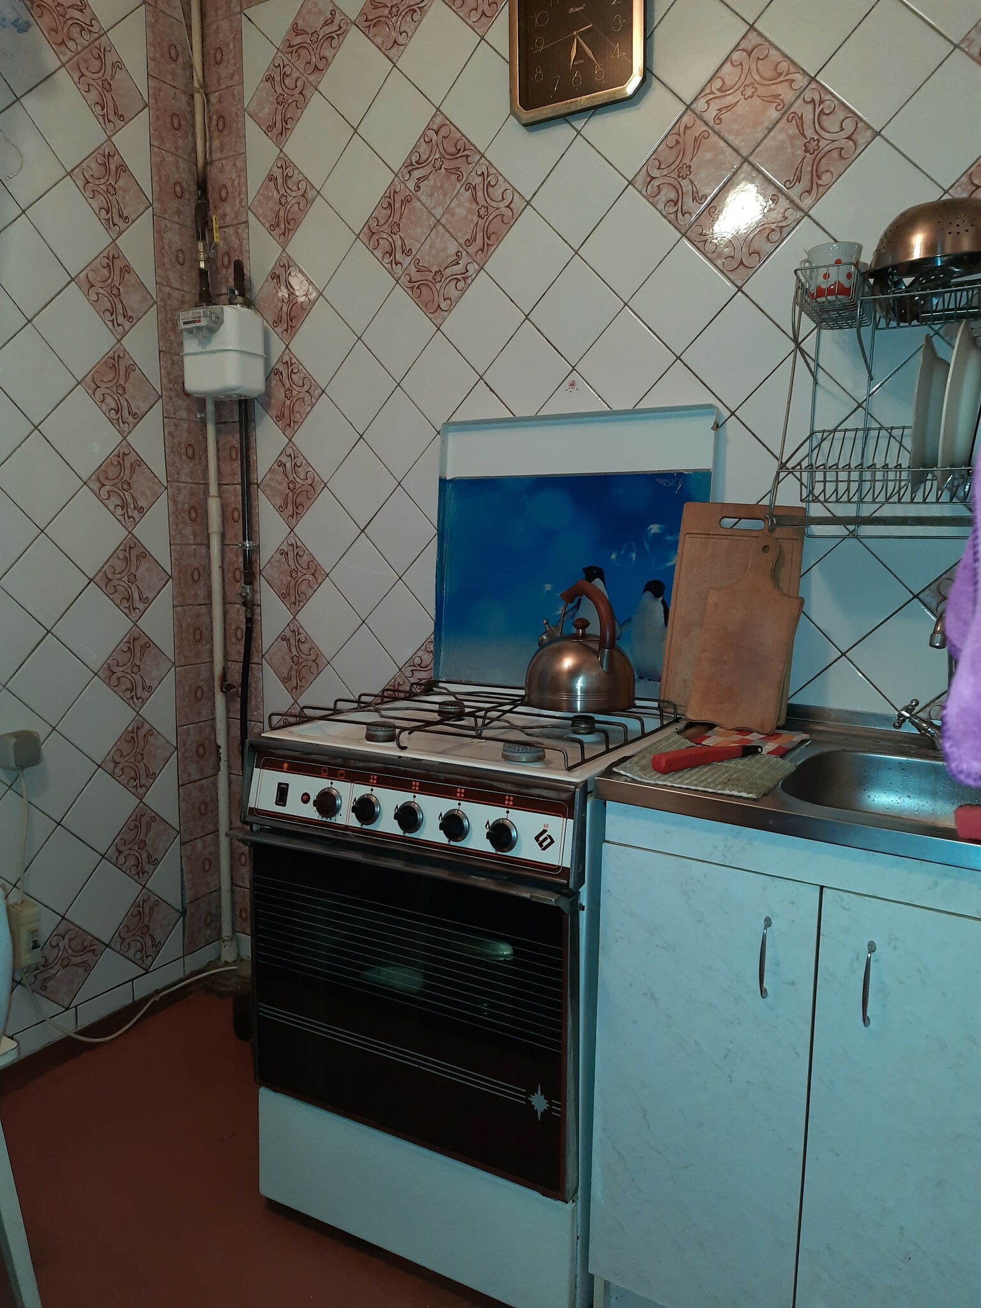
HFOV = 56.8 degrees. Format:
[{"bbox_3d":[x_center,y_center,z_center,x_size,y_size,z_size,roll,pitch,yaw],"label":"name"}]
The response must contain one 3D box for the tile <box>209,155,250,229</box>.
[{"bbox_3d":[-0.636,-1.113,2.192,0.140,0.150,0.012,5,9,30],"label":"tile"}]

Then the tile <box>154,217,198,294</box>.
[{"bbox_3d":[-0.746,-0.954,2.184,0.010,0.150,0.150,5,9,30],"label":"tile"}]

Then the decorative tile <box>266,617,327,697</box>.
[{"bbox_3d":[-0.484,0.014,2.263,0.150,0.150,0.010,-47,-17,27],"label":"decorative tile"}]

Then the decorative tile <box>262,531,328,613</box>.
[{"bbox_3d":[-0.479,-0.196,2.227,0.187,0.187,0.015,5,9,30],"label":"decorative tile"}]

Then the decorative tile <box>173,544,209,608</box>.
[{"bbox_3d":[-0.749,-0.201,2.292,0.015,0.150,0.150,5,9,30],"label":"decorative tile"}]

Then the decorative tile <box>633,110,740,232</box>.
[{"bbox_3d":[0.354,-0.869,1.634,0.150,0.150,0.010,-47,-17,27],"label":"decorative tile"}]

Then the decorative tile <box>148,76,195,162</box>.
[{"bbox_3d":[-0.741,-1.254,2.142,0.012,0.151,0.148,5,9,30],"label":"decorative tile"}]

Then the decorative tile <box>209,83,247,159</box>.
[{"bbox_3d":[-0.639,-1.264,2.170,0.149,0.149,0.010,5,10,30],"label":"decorative tile"}]

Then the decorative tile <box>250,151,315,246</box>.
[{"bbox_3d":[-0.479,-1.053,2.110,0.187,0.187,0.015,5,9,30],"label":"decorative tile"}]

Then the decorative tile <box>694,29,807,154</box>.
[{"bbox_3d":[0.449,-0.968,1.570,0.150,0.150,0.010,51,28,15],"label":"decorative tile"}]

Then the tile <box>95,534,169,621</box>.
[{"bbox_3d":[-0.846,-0.176,2.128,0.010,0.150,0.150,5,54,30],"label":"tile"}]

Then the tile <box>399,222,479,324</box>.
[{"bbox_3d":[-0.108,-0.803,1.923,0.150,0.150,0.010,51,28,15],"label":"tile"}]

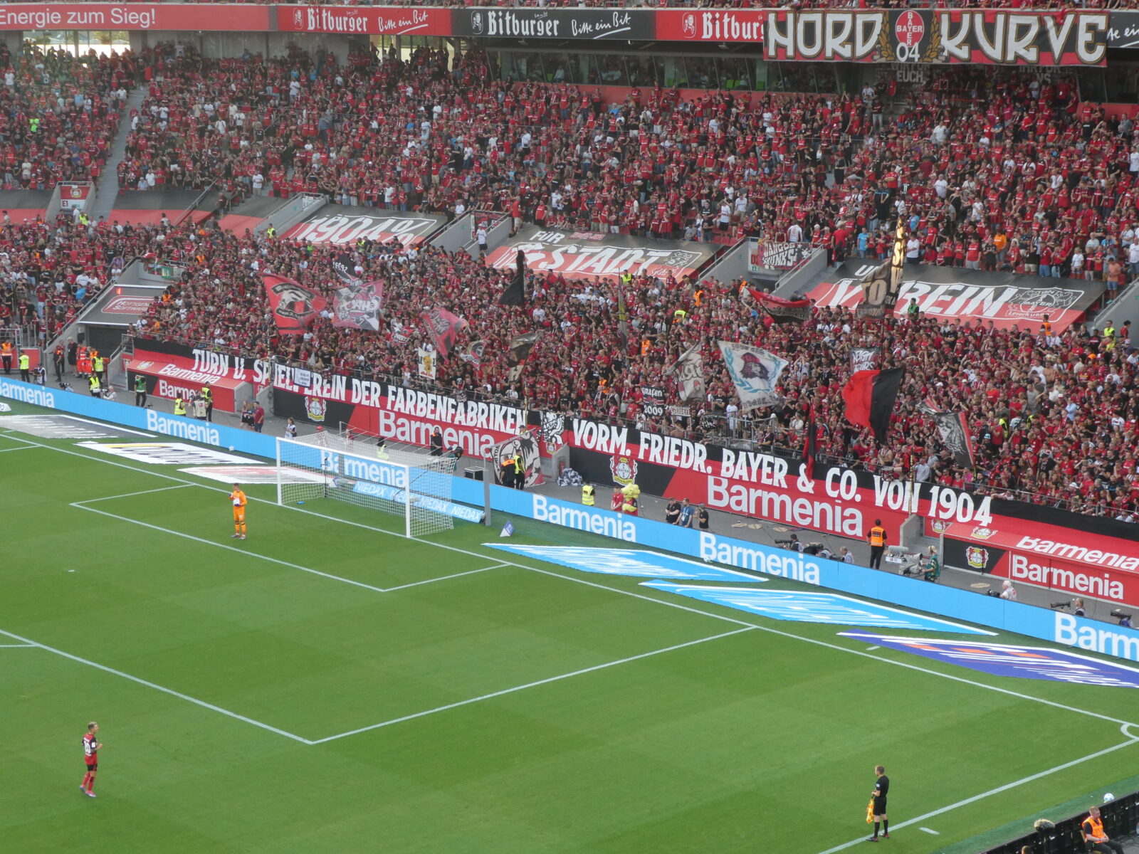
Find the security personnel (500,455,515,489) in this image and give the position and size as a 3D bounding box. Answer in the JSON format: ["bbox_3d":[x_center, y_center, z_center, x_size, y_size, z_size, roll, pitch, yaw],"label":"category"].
[{"bbox_3d":[-2.294,1.901,85.652,0.570,1.780,0.400,1,10,6],"label":"security personnel"}]

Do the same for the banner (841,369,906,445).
[{"bbox_3d":[10.555,-0.761,79.801,2.083,2.492,0.500,4,11,19],"label":"banner"}]

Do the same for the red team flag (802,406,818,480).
[{"bbox_3d":[8.481,0.549,81.156,0.449,2.527,0.350,3,11,18],"label":"red team flag"}]

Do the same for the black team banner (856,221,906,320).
[{"bbox_3d":[11.504,-5.785,85.076,1.750,3.550,0.500,2,10,14],"label":"black team banner"}]

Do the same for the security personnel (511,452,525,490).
[{"bbox_3d":[-1.948,1.753,86.434,0.400,1.800,0.500,-6,11,-29],"label":"security personnel"}]

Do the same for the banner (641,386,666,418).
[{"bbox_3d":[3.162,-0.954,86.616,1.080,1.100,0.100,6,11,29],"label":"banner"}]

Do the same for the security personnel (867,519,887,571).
[{"bbox_3d":[9.906,3.864,74.249,0.600,1.800,0.400,2,10,11],"label":"security personnel"}]

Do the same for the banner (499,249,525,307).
[{"bbox_3d":[-2.474,-6.412,99.363,1.079,2.435,0.400,2,10,12],"label":"banner"}]

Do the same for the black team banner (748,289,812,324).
[{"bbox_3d":[8.266,-4.741,90.500,2.435,1.255,0.500,3,11,17],"label":"black team banner"}]

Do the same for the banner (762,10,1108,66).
[{"bbox_3d":[15.926,-17.559,103.623,0.100,2.321,19.230,-9,14,-42],"label":"banner"}]

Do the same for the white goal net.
[{"bbox_3d":[-7.394,2.016,83.917,2.200,2.560,7.560,-9,14,-42],"label":"white goal net"}]

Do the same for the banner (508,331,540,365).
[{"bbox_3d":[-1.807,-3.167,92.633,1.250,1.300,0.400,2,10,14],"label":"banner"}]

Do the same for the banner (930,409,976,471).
[{"bbox_3d":[12.599,0.409,75.662,1.500,2.000,0.400,2,10,14],"label":"banner"}]

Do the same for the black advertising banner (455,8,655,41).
[{"bbox_3d":[-1.073,-21.130,120.761,0.100,1.579,15.172,-9,14,-42],"label":"black advertising banner"}]

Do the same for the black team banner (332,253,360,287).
[{"bbox_3d":[-10.322,-7.287,106.251,1.222,1.500,0.400,2,10,9],"label":"black team banner"}]

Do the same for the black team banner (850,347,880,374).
[{"bbox_3d":[10.716,-2.372,83.548,1.100,1.060,0.100,4,11,24],"label":"black team banner"}]

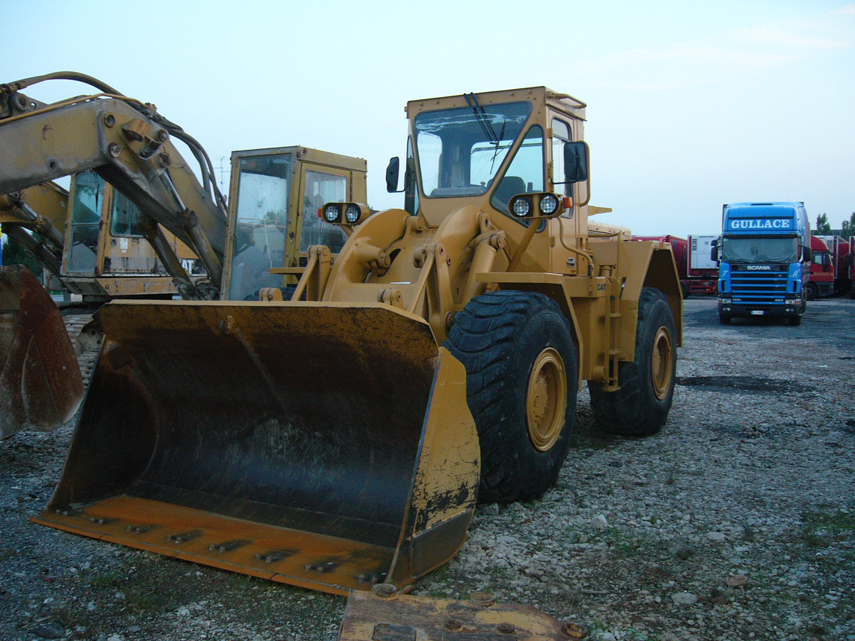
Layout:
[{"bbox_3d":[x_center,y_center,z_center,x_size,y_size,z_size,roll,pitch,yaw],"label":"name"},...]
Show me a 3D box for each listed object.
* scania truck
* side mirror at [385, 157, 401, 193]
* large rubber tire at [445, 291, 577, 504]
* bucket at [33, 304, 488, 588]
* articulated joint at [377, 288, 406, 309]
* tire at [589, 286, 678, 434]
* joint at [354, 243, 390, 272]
[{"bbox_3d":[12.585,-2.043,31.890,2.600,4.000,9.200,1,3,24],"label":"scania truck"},{"bbox_3d":[-0.350,-1.502,8.896,0.180,0.360,0.070,2,4,42],"label":"side mirror"},{"bbox_3d":[0.646,0.540,6.524,0.570,1.540,1.580,1,3,30],"label":"large rubber tire"},{"bbox_3d":[-1.094,0.629,5.686,2.940,1.470,1.200,1,3,30],"label":"bucket"},{"bbox_3d":[-0.259,-0.150,6.045,0.180,0.180,0.150,1,3,30],"label":"articulated joint"},{"bbox_3d":[2.224,0.401,9.211,0.570,1.540,1.580,1,3,31],"label":"tire"},{"bbox_3d":[-0.466,-0.533,7.315,0.270,0.250,0.200,1,3,30],"label":"joint"}]

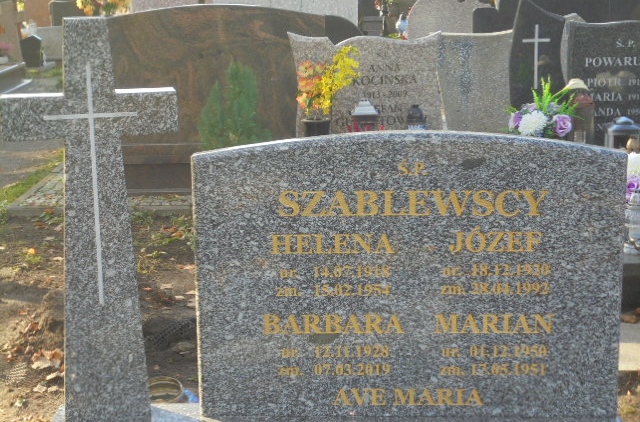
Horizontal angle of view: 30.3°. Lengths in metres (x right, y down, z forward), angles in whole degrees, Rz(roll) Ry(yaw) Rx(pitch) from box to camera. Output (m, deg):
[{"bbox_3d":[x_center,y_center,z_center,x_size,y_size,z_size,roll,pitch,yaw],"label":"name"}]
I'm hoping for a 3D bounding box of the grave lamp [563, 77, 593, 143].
[{"bbox_3d":[1.143,-0.376,5.200,0.120,0.340,0.120,0,12,3],"label":"grave lamp"}]

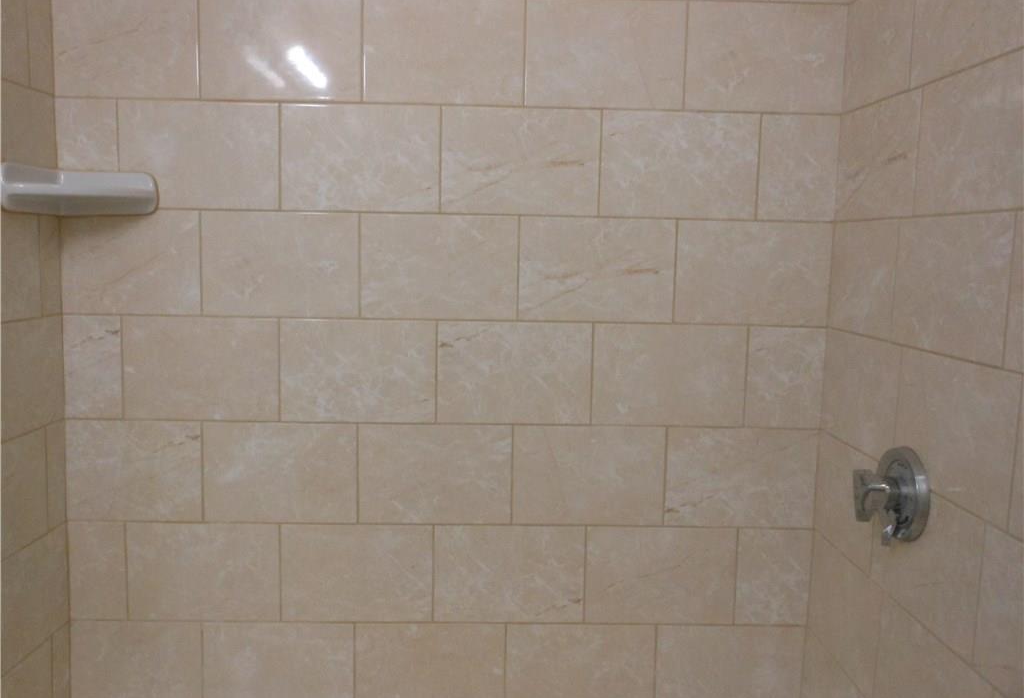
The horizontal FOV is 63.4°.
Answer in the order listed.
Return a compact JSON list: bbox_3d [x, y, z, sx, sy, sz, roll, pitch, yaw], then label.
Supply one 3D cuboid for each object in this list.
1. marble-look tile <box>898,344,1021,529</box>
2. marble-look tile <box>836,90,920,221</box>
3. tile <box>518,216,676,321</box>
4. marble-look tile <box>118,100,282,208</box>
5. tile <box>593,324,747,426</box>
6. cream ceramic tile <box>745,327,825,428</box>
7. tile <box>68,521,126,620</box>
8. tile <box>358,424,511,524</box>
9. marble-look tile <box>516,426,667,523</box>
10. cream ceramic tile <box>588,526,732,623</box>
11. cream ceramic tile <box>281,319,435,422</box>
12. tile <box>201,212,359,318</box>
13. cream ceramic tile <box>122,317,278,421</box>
[{"bbox_3d":[0.633,0.114,1.192,0.009,0.202,0.305,1,7,-1],"label":"marble-look tile"},{"bbox_3d":[0.634,-0.326,1.442,0.009,0.198,0.294,1,7,-1],"label":"marble-look tile"},{"bbox_3d":[0.165,-0.153,1.605,0.301,0.200,0.010,1,7,-1],"label":"tile"},{"bbox_3d":[-0.588,-0.365,1.563,0.301,0.200,0.010,1,7,-1],"label":"marble-look tile"},{"bbox_3d":[0.313,0.052,1.651,0.304,0.203,0.009,1,5,-1],"label":"tile"},{"bbox_3d":[0.542,0.057,1.641,0.152,0.200,0.009,1,7,-1],"label":"cream ceramic tile"},{"bbox_3d":[-0.831,0.442,1.663,0.115,0.203,0.009,1,5,-1],"label":"tile"},{"bbox_3d":[-0.151,0.248,1.645,0.301,0.200,0.010,1,7,-1],"label":"tile"},{"bbox_3d":[0.154,0.254,1.667,0.304,0.203,0.009,1,5,-1],"label":"marble-look tile"},{"bbox_3d":[0.301,0.459,1.680,0.301,0.200,0.010,1,7,-1],"label":"cream ceramic tile"},{"bbox_3d":[-0.298,0.044,1.616,0.301,0.200,0.010,1,6,-2],"label":"cream ceramic tile"},{"bbox_3d":[-0.442,-0.161,1.592,0.301,0.200,0.010,1,6,-2],"label":"tile"},{"bbox_3d":[-0.603,0.039,1.614,0.300,0.201,0.009,1,7,-1],"label":"cream ceramic tile"}]

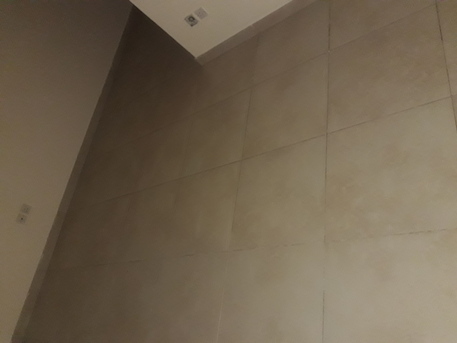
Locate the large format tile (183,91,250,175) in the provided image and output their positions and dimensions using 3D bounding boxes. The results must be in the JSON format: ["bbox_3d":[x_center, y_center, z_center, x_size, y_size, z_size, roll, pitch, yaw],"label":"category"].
[{"bbox_3d":[-0.091,-0.272,2.644,0.600,0.010,0.600,-16,54,40],"label":"large format tile"}]

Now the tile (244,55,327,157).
[{"bbox_3d":[0.353,-0.399,2.261,0.600,0.010,0.600,-16,54,40],"label":"tile"}]

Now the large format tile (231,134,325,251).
[{"bbox_3d":[0.271,0.131,1.991,0.600,0.010,0.600,-16,54,40],"label":"large format tile"}]

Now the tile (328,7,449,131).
[{"bbox_3d":[0.797,-0.526,1.878,0.600,0.010,0.600,-16,54,40],"label":"tile"}]

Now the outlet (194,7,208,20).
[{"bbox_3d":[-0.207,-1.210,2.747,0.086,0.086,0.010,-16,54,39],"label":"outlet"}]

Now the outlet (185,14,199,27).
[{"bbox_3d":[-0.286,-1.187,2.815,0.086,0.086,0.010,-16,54,39],"label":"outlet"}]

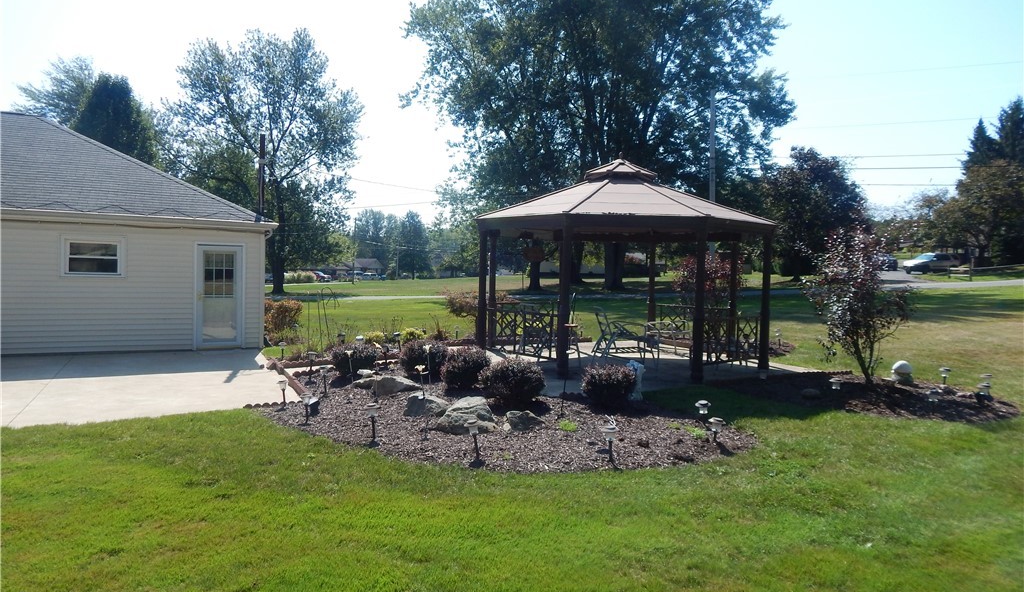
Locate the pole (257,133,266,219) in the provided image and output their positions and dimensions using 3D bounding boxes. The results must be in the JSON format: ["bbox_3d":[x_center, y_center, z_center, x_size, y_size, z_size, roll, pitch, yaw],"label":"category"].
[{"bbox_3d":[-5.192,-2.500,13.500,0.170,1.800,0.170,1,2,-24],"label":"pole"}]

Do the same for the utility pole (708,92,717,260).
[{"bbox_3d":[10.154,-5.271,32.783,0.300,10.100,0.300,2,2,0],"label":"utility pole"}]

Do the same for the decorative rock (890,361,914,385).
[{"bbox_3d":[6.455,1.264,10.750,0.380,0.400,0.380,3,3,31],"label":"decorative rock"}]

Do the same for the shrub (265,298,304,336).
[{"bbox_3d":[-5.677,0.468,15.982,1.080,0.860,1.000,2,2,0],"label":"shrub"}]

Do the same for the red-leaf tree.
[{"bbox_3d":[5.707,0.157,10.750,1.800,2.600,1.700,3,3,28],"label":"red-leaf tree"}]

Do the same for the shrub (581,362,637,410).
[{"bbox_3d":[1.275,1.183,8.600,0.720,0.620,0.720,2,2,8],"label":"shrub"}]

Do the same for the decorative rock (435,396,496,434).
[{"bbox_3d":[-0.477,1.199,6.744,0.620,0.300,0.480,2,2,0],"label":"decorative rock"}]

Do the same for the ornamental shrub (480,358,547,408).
[{"bbox_3d":[0.003,1.008,8.038,0.800,0.570,0.800,2,2,0],"label":"ornamental shrub"}]

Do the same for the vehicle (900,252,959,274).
[{"bbox_3d":[33.881,-2.622,52.500,4.550,1.720,1.830,0,2,-26],"label":"vehicle"}]

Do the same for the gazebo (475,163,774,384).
[{"bbox_3d":[1.971,-0.714,12.065,5.036,3.718,5.036,2,2,4],"label":"gazebo"}]

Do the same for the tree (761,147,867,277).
[{"bbox_3d":[21.774,-5.958,47.000,7.300,9.500,7.300,3,2,25],"label":"tree"}]

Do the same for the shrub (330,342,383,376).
[{"bbox_3d":[-2.382,0.920,9.990,0.790,0.480,0.780,2,2,0],"label":"shrub"}]

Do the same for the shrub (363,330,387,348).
[{"bbox_3d":[-2.768,0.866,13.100,0.490,0.370,0.480,1,2,-12],"label":"shrub"}]

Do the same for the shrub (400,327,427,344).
[{"bbox_3d":[-1.961,0.789,12.991,0.530,0.400,0.500,2,2,0],"label":"shrub"}]

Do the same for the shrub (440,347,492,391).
[{"bbox_3d":[-0.627,0.958,9.088,0.720,0.560,0.720,2,2,0],"label":"shrub"}]

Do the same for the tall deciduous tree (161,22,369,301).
[{"bbox_3d":[-13.655,-7.631,36.678,11.300,15.000,11.000,2,2,0],"label":"tall deciduous tree"}]

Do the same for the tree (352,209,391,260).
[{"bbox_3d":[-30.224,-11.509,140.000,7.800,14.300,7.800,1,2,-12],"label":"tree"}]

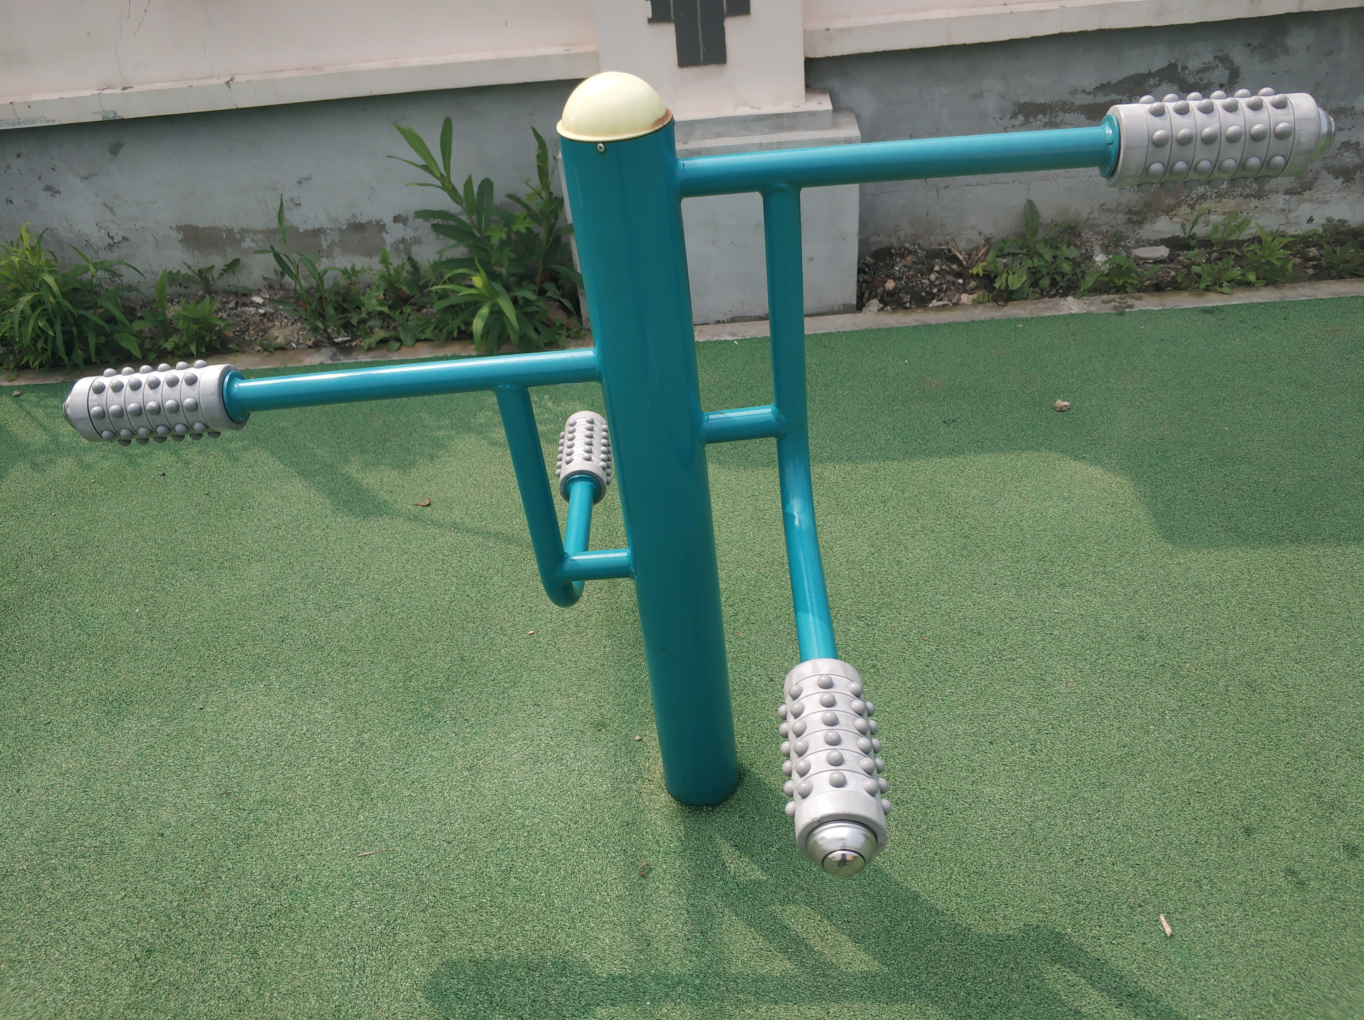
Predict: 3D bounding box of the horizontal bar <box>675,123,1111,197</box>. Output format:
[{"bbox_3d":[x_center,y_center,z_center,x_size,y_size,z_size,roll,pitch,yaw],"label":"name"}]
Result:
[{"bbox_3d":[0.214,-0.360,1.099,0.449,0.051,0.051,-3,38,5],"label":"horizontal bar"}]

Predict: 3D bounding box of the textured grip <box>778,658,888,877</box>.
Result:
[{"bbox_3d":[0.143,0.246,1.006,0.095,0.095,0.208,-5,38,3],"label":"textured grip"}]

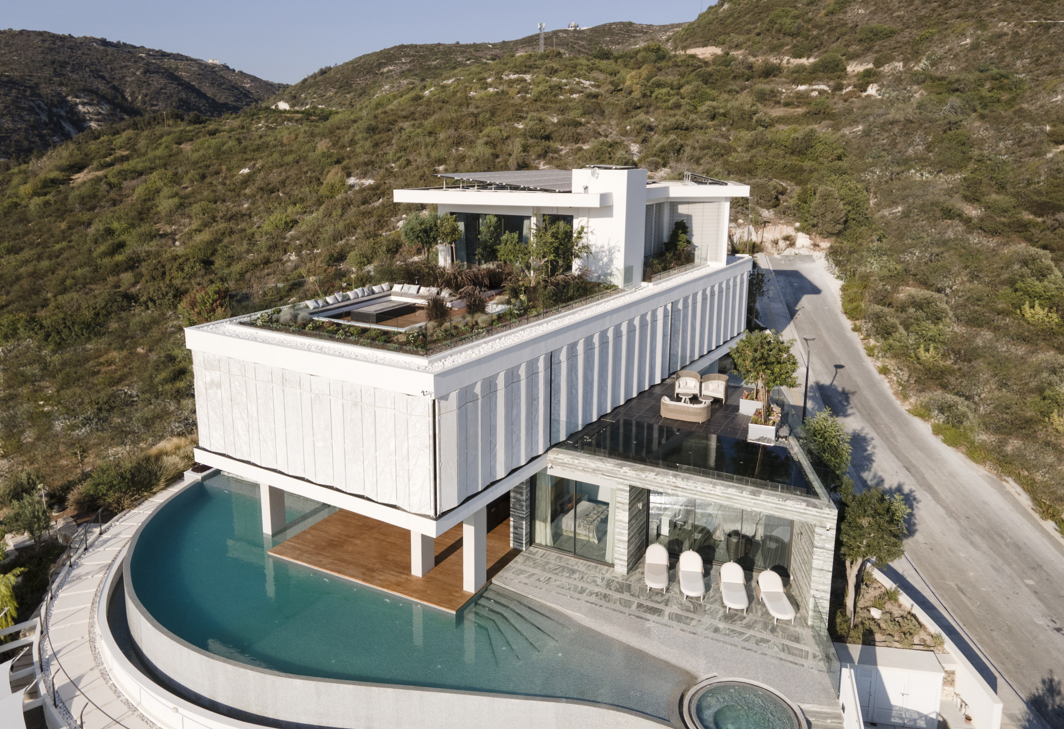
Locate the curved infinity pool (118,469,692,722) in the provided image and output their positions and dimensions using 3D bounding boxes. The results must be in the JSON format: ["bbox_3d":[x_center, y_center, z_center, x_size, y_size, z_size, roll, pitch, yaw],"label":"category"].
[{"bbox_3d":[-6.177,7.926,23.939,23.221,1.300,8.736,10,17,31],"label":"curved infinity pool"}]

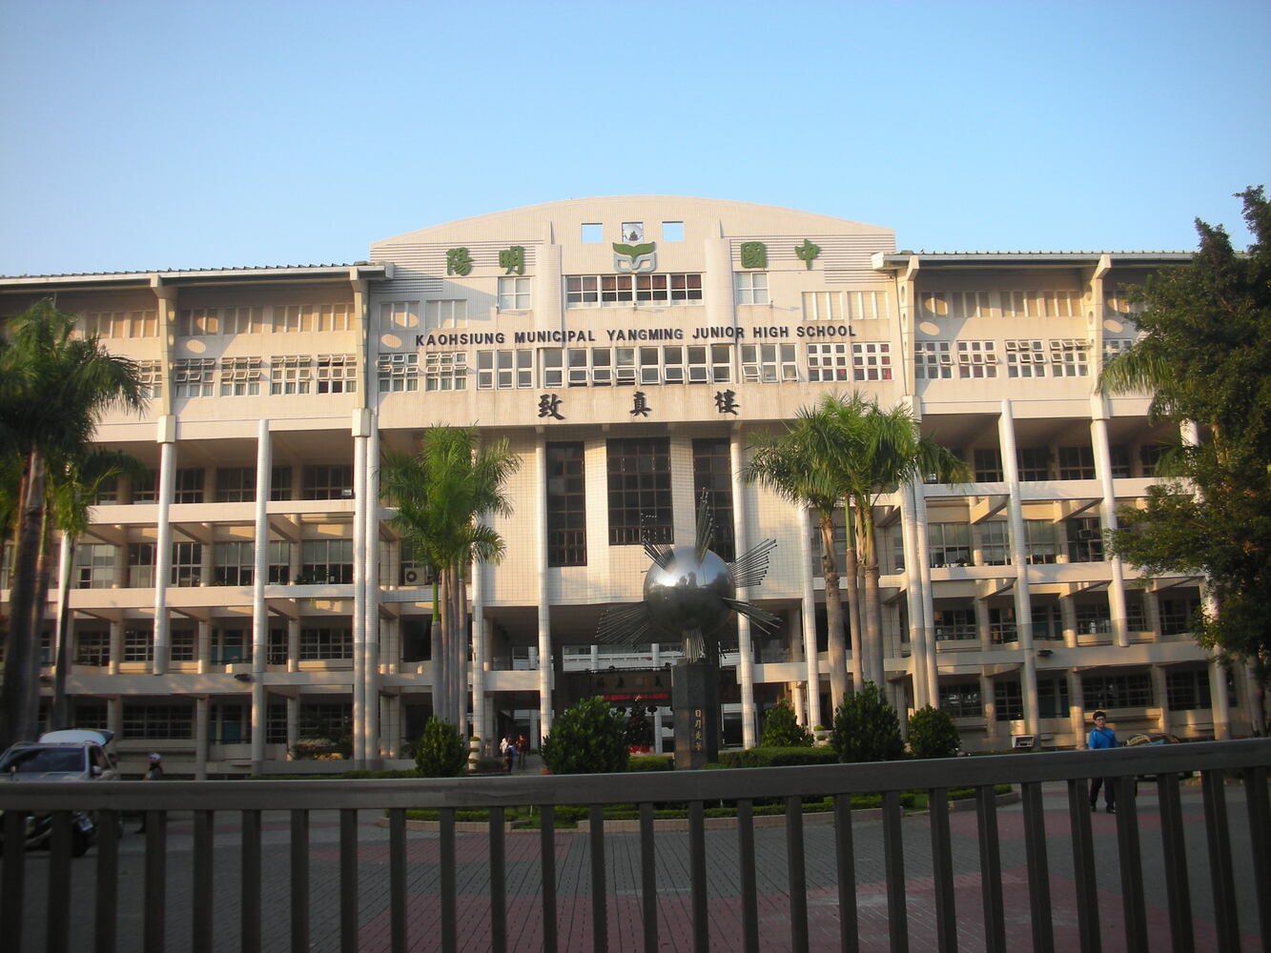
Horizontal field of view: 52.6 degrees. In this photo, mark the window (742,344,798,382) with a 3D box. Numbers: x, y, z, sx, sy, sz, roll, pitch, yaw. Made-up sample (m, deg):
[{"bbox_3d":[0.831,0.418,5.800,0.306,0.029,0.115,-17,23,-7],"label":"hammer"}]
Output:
[{"bbox_3d":[6.140,-5.205,59.085,2.566,1.859,0.200,-1,-13,-2],"label":"window"}]

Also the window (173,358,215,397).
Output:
[{"bbox_3d":[-19.827,-4.439,57.734,1.870,1.840,0.200,-1,-12,-2],"label":"window"}]

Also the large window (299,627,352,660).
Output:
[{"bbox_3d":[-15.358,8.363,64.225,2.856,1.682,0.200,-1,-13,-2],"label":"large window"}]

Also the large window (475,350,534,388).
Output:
[{"bbox_3d":[-5.954,-4.891,58.605,2.618,1.844,0.200,-1,-13,-2],"label":"large window"}]

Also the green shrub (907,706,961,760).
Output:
[{"bbox_3d":[6.733,5.861,29.000,1.220,1.360,1.220,-1,-11,-2],"label":"green shrub"}]

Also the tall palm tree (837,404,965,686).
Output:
[{"bbox_3d":[10.544,3.799,51.654,4.900,14.461,4.700,-1,-11,-2],"label":"tall palm tree"}]

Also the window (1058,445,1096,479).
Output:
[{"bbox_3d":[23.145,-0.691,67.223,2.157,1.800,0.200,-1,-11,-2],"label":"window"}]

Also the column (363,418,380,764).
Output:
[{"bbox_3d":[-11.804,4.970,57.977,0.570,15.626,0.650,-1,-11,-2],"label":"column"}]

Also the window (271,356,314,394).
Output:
[{"bbox_3d":[-15.598,-4.559,58.265,1.845,1.820,0.150,-1,-11,-2],"label":"window"}]

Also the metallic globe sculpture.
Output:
[{"bbox_3d":[1.096,2.059,26.508,3.600,3.350,3.200,-1,-11,-2],"label":"metallic globe sculpture"}]

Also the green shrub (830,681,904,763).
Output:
[{"bbox_3d":[6.217,6.815,34.488,2.040,2.578,2.040,-1,-11,-2],"label":"green shrub"}]

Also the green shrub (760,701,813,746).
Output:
[{"bbox_3d":[4.262,7.286,35.939,1.550,2.072,1.500,-1,-11,-2],"label":"green shrub"}]

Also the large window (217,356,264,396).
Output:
[{"bbox_3d":[-17.854,-4.510,58.250,1.912,1.819,0.200,-1,-11,-2],"label":"large window"}]

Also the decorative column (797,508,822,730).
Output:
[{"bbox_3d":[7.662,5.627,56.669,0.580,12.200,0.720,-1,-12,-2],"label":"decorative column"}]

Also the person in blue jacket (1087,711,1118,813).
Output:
[{"bbox_3d":[7.758,4.732,21.321,0.520,1.697,0.400,-2,-11,1],"label":"person in blue jacket"}]

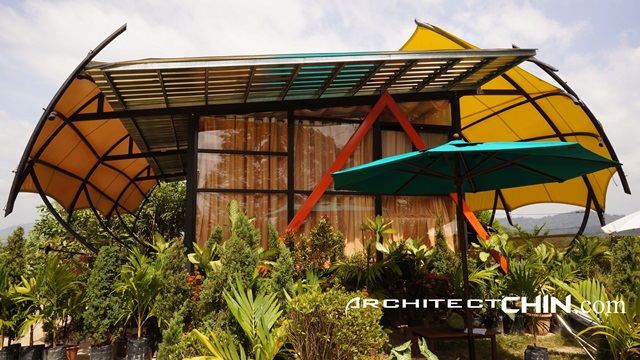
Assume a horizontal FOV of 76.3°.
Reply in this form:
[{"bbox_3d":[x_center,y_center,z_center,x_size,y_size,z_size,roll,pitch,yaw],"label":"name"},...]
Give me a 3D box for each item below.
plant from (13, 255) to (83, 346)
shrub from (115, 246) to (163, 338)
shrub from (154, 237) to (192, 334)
[{"bbox_3d":[-3.166,1.417,4.750,0.764,1.066,0.700,0,-6,0],"label":"plant"},{"bbox_3d":[-2.117,1.324,4.750,0.544,1.077,0.520,0,-6,0],"label":"shrub"},{"bbox_3d":[-1.798,1.271,5.000,0.456,1.139,0.460,0,-6,0],"label":"shrub"}]

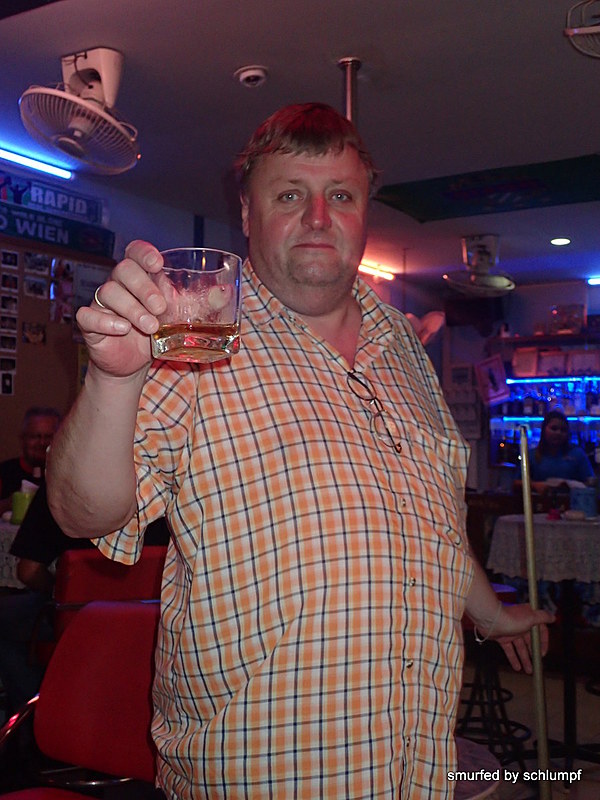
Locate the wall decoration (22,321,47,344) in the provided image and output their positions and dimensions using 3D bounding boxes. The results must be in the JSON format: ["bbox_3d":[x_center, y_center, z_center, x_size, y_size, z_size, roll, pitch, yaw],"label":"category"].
[{"bbox_3d":[-1.269,-0.316,4.750,0.010,0.100,0.145,-2,-4,32],"label":"wall decoration"}]

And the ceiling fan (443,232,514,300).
[{"bbox_3d":[1.112,-0.835,6.122,0.430,0.380,0.430,-2,-4,32],"label":"ceiling fan"}]

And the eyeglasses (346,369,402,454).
[{"bbox_3d":[0.096,0.019,1.277,0.038,0.132,0.038,-31,-23,-10],"label":"eyeglasses"}]

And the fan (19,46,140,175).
[{"bbox_3d":[-0.761,-0.994,3.434,0.430,0.370,0.430,-2,-4,38],"label":"fan"}]

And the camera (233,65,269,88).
[{"bbox_3d":[-0.173,-1.143,3.546,0.120,0.053,0.120,0,-3,-3],"label":"camera"}]

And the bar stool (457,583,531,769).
[{"bbox_3d":[0.812,1.194,4.327,0.390,0.750,0.390,-2,-4,32],"label":"bar stool"}]

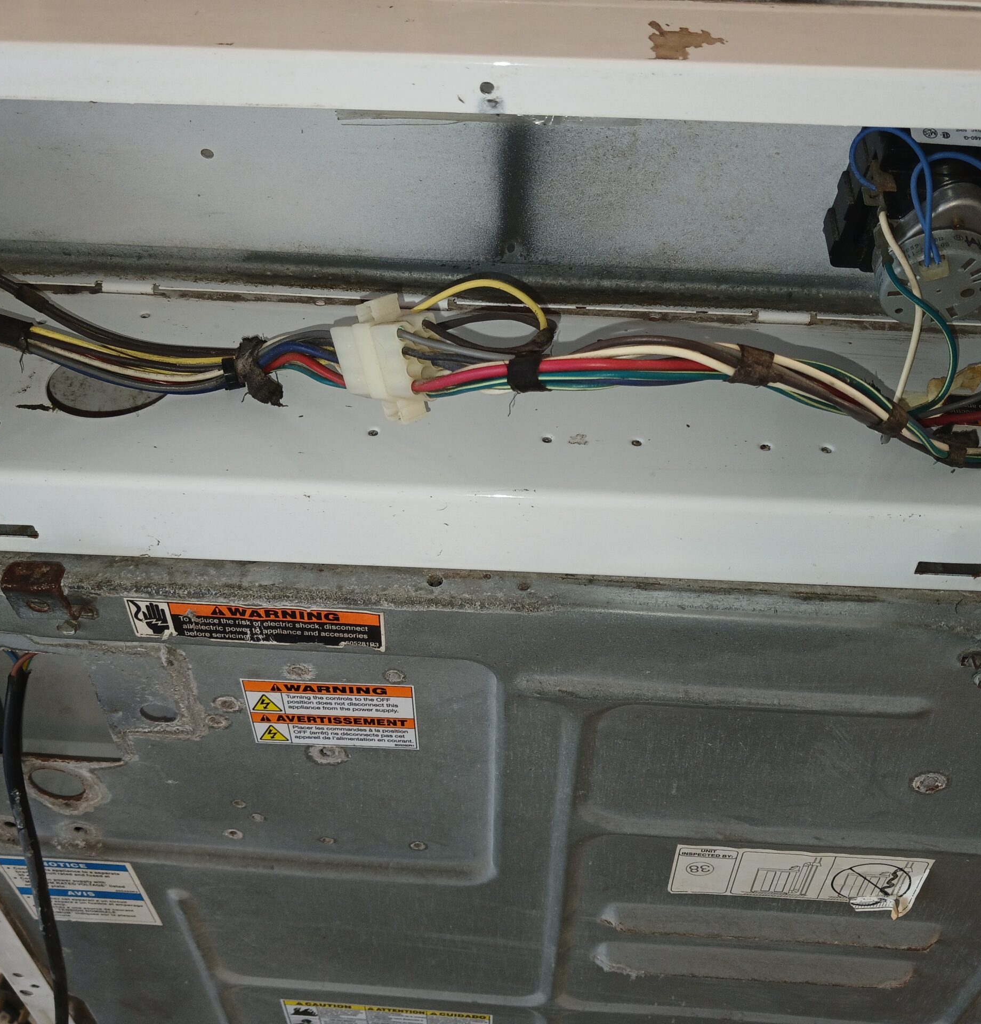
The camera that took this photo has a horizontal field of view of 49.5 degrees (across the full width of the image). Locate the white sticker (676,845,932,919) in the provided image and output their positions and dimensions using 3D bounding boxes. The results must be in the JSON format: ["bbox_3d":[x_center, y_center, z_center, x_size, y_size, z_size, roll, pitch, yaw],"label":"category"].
[{"bbox_3d":[0.169,0.202,0.587,0.138,0.056,0.004,2,44,2],"label":"white sticker"}]

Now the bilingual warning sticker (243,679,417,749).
[{"bbox_3d":[-0.075,0.097,0.505,0.081,0.051,0.002,2,44,2],"label":"bilingual warning sticker"}]

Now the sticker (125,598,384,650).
[{"bbox_3d":[-0.099,0.048,0.455,0.109,0.025,0.002,2,44,2],"label":"sticker"}]

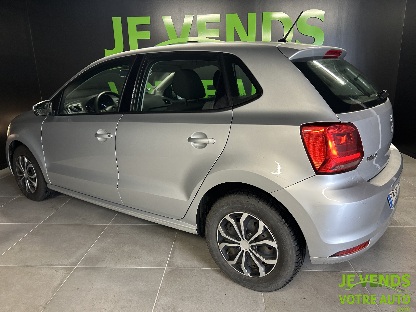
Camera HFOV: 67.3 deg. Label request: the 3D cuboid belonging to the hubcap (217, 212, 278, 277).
[{"bbox_3d":[0.243,0.491,1.796,0.388,0.388,0.135,9,18,34],"label":"hubcap"}]

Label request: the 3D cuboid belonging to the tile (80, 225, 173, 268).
[{"bbox_3d":[-0.559,0.667,2.356,0.600,0.010,0.600,0,15,4],"label":"tile"}]

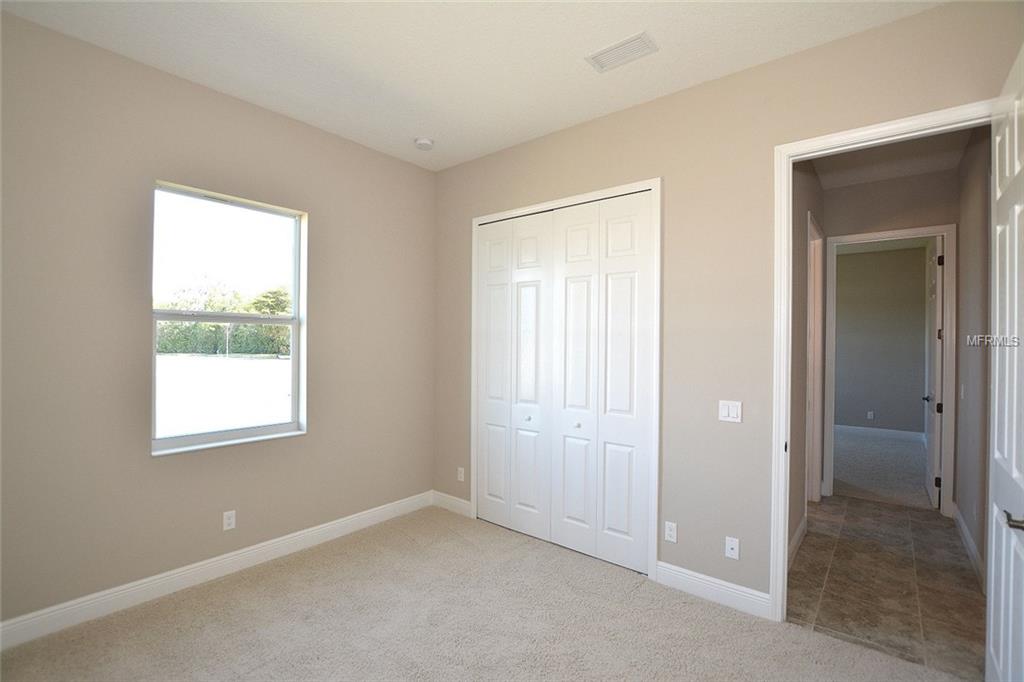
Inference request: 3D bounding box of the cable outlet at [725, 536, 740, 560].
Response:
[{"bbox_3d":[1.241,1.166,2.559,0.070,0.117,0.010,1,0,39],"label":"cable outlet"}]

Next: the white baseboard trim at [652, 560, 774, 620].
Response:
[{"bbox_3d":[1.143,1.429,2.636,0.625,0.133,0.017,1,0,39],"label":"white baseboard trim"}]

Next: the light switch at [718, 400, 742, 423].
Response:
[{"bbox_3d":[1.235,0.399,2.572,0.117,0.117,0.012,1,0,39],"label":"light switch"}]

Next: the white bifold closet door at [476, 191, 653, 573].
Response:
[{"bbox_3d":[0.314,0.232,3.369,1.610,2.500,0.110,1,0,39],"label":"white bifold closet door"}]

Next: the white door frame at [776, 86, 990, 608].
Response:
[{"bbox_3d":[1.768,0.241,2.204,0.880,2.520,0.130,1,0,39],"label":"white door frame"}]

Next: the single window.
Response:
[{"bbox_3d":[-1.775,-0.128,2.930,0.110,1.550,0.885,1,0,39],"label":"single window"}]

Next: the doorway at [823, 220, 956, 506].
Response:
[{"bbox_3d":[3.476,0.266,4.229,0.915,2.520,0.130,1,0,39],"label":"doorway"}]

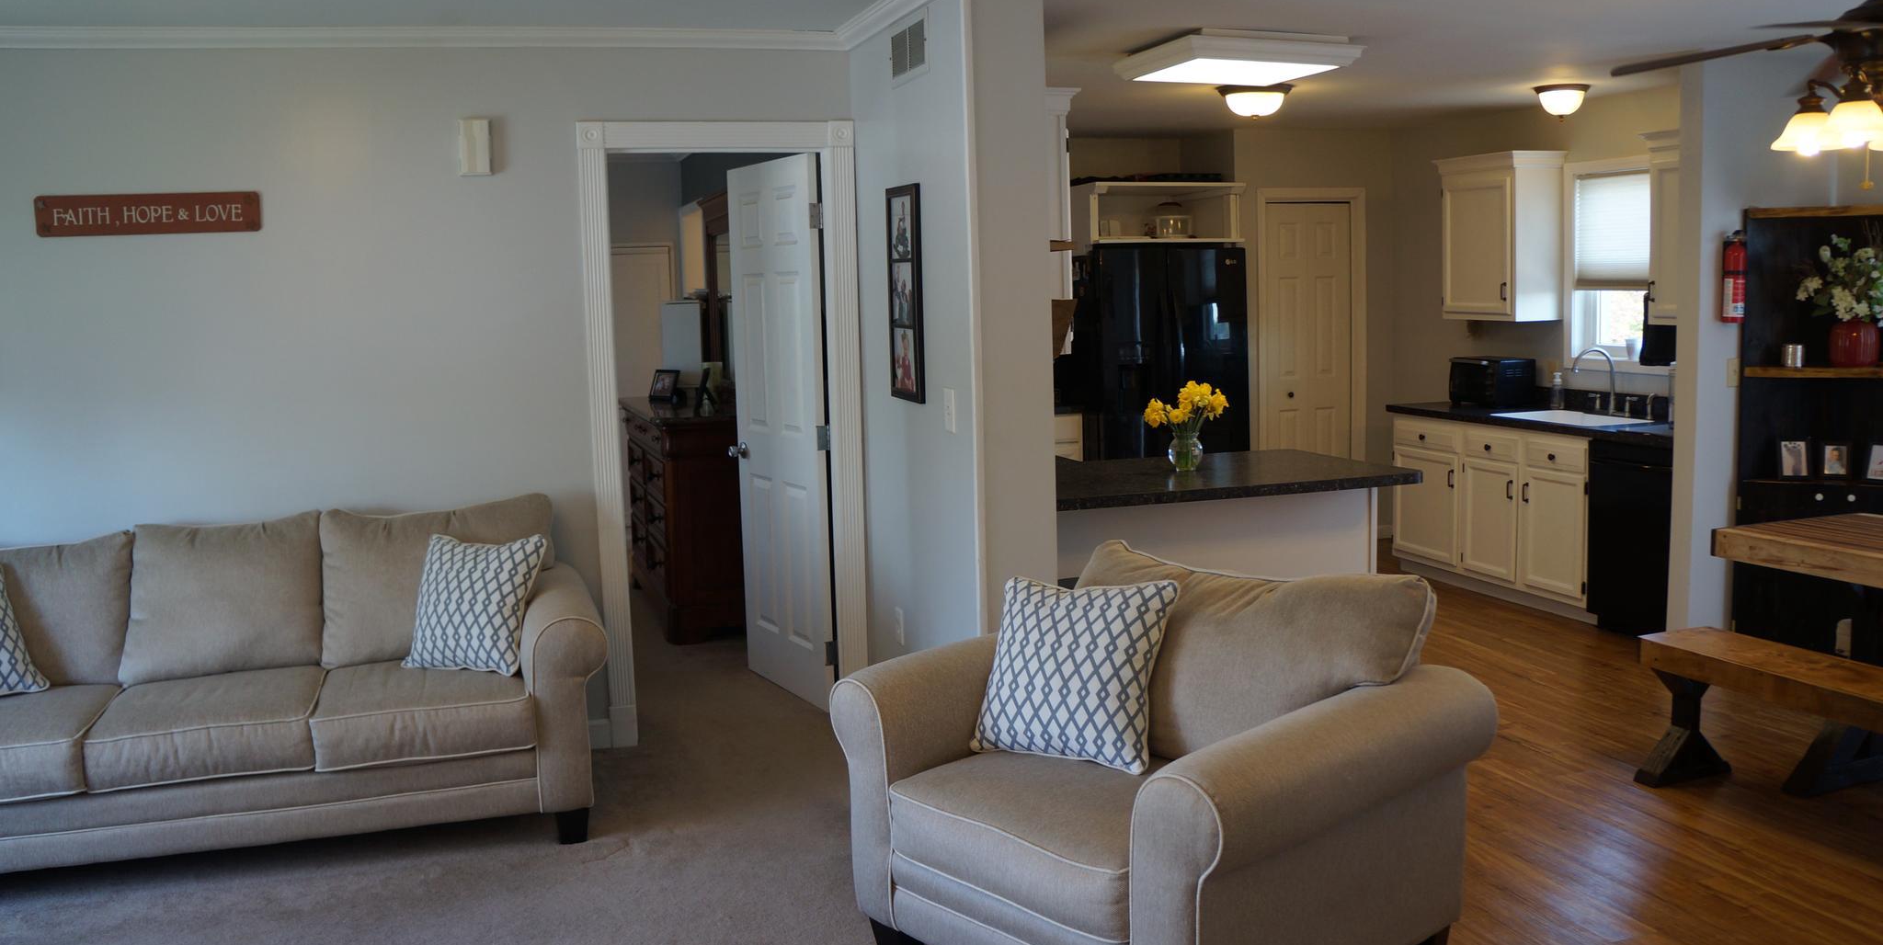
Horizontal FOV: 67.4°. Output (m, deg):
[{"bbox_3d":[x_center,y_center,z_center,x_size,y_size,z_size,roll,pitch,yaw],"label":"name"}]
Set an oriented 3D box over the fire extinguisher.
[{"bbox_3d":[2.828,-0.696,5.016,0.097,0.335,0.100,-4,8,-20],"label":"fire extinguisher"}]

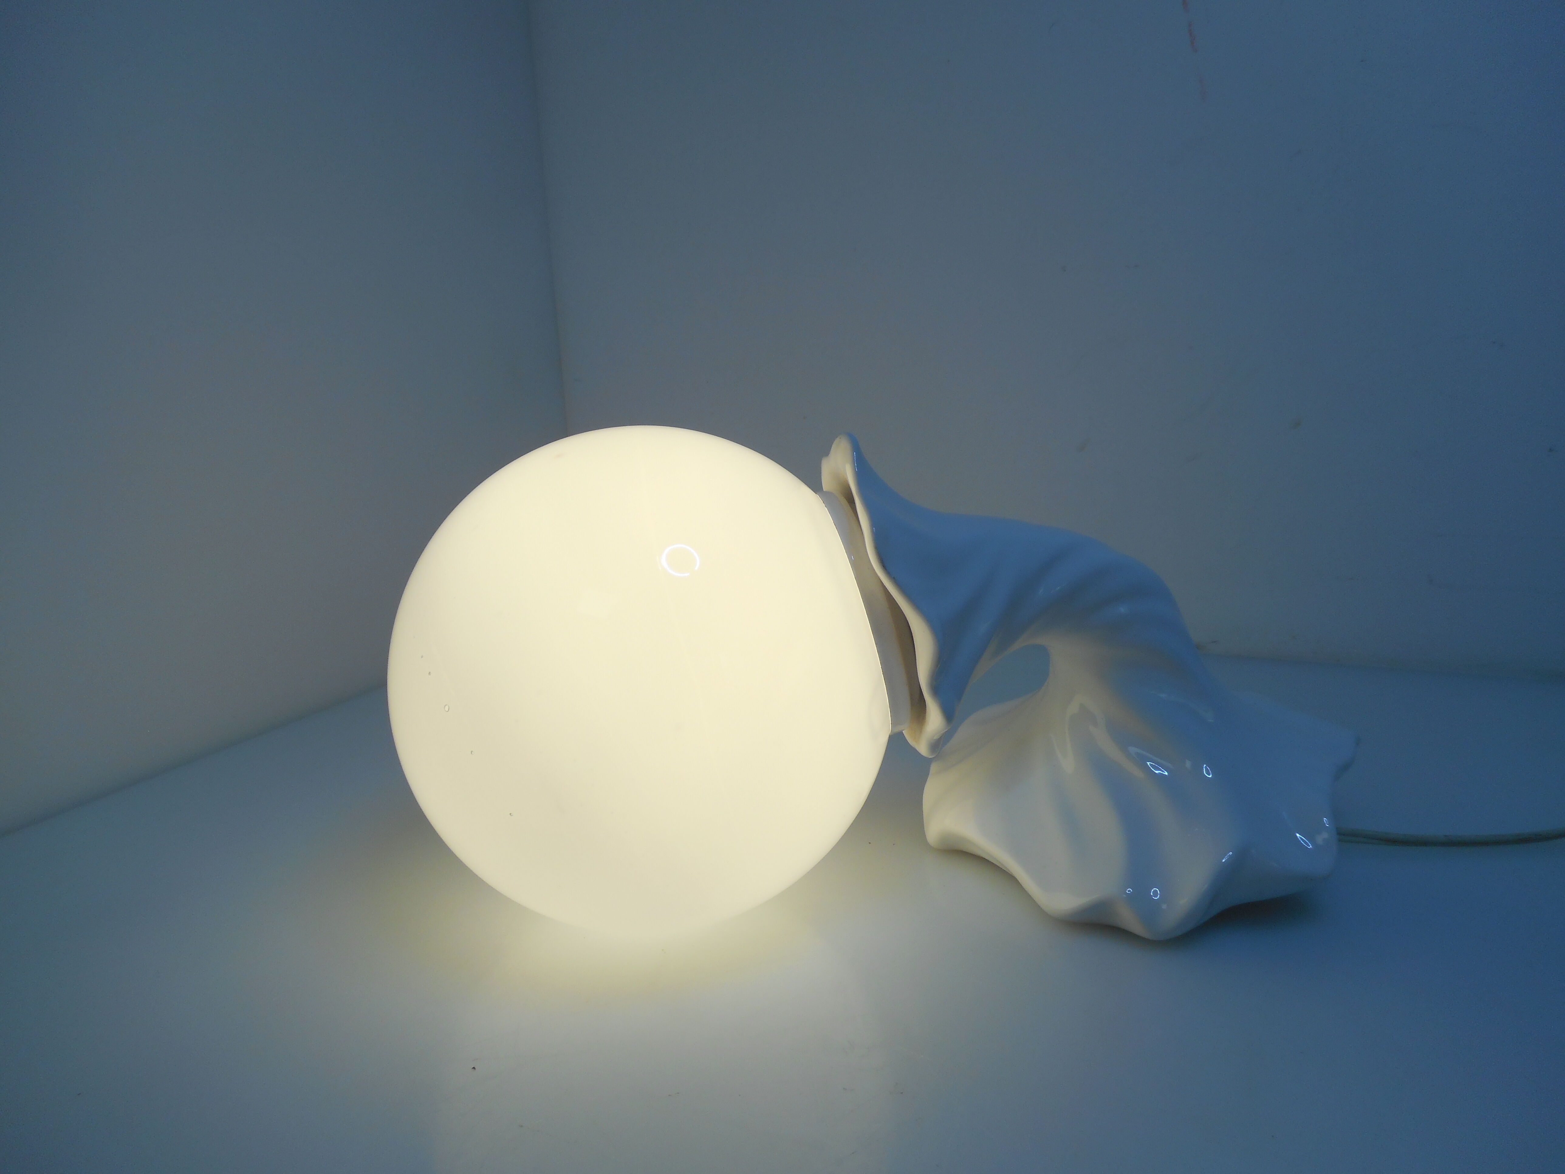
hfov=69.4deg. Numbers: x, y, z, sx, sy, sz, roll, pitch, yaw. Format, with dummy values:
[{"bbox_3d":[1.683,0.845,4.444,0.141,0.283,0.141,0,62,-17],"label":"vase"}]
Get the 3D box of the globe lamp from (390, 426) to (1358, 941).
[{"bbox_3d":[0.071,0.028,0.479,0.452,0.200,0.205,-4,12,-10],"label":"globe lamp"}]

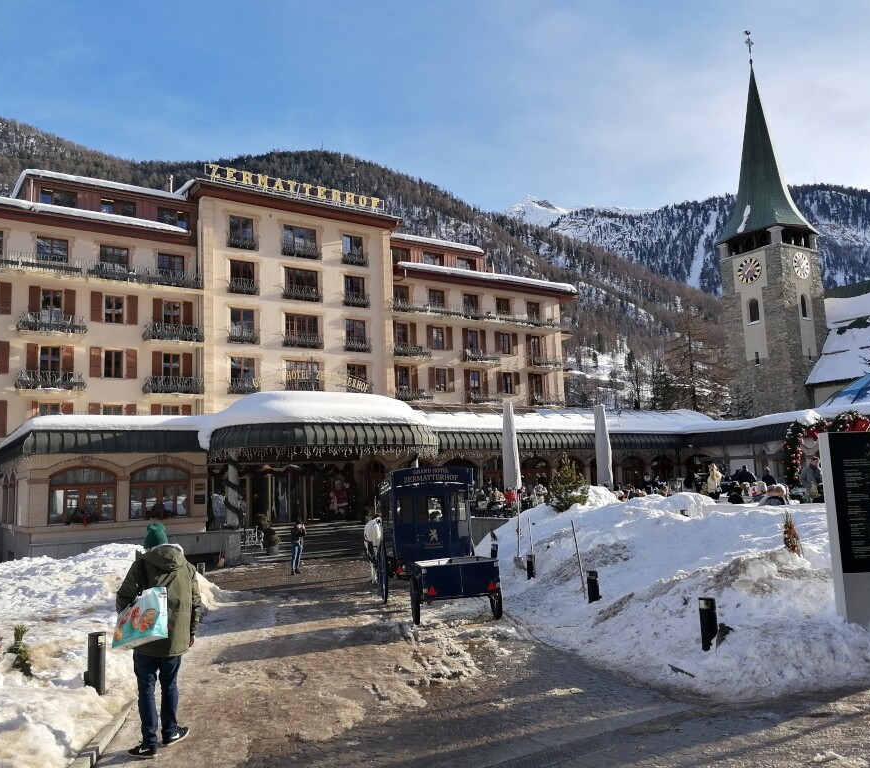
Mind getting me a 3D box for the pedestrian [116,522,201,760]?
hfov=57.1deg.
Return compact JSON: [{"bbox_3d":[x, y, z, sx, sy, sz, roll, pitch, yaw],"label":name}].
[{"bbox_3d":[-2.233,2.031,6.461,0.680,1.780,0.520,-1,-7,-13],"label":"pedestrian"}]

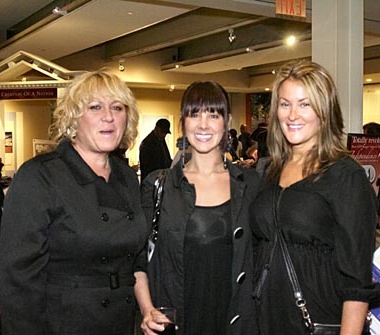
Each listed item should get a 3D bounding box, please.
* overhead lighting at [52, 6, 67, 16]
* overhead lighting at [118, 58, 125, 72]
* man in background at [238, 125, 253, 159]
[{"bbox_3d":[-1.456,-1.741,6.053,0.150,0.110,0.110,-3,4,-30],"label":"overhead lighting"},{"bbox_3d":[-1.272,-1.899,10.100,0.110,0.250,0.120,-2,4,-24],"label":"overhead lighting"},{"bbox_3d":[1.202,-0.001,11.529,0.500,1.770,0.350,1,4,24],"label":"man in background"}]

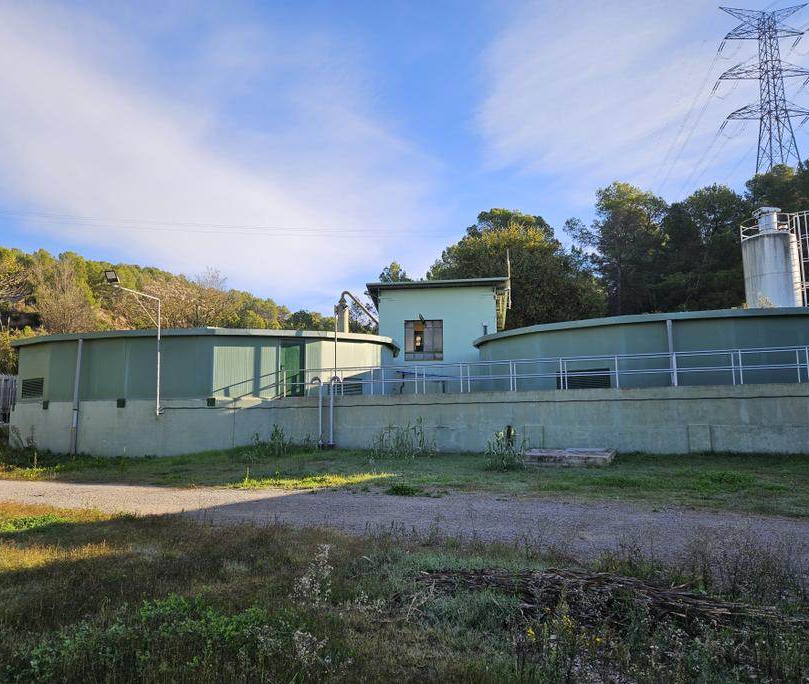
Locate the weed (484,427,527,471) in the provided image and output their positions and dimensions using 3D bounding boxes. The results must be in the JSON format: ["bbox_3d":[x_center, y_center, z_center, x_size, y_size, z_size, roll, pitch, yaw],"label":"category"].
[{"bbox_3d":[2.804,3.062,17.337,1.100,1.130,0.900,-1,-7,0],"label":"weed"}]

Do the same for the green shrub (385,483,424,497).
[{"bbox_3d":[-0.001,2.986,12.360,0.780,0.240,0.600,-1,-7,0],"label":"green shrub"}]

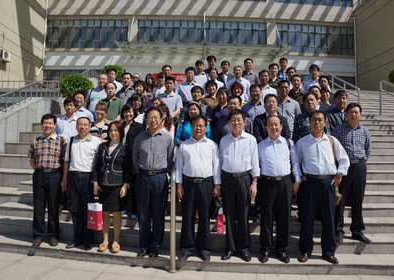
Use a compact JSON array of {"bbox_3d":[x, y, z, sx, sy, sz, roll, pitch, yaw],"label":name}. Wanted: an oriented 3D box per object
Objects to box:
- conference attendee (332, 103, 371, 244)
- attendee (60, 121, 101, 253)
[{"bbox_3d":[1.920,0.400,3.950,0.480,1.710,0.300,0,0,10],"label":"conference attendee"},{"bbox_3d":[-1.499,0.543,4.089,0.500,1.679,0.310,1,-1,-11],"label":"attendee"}]

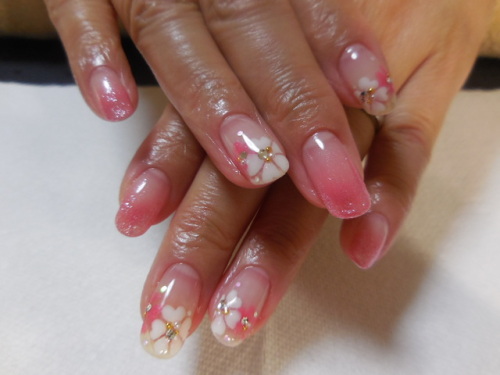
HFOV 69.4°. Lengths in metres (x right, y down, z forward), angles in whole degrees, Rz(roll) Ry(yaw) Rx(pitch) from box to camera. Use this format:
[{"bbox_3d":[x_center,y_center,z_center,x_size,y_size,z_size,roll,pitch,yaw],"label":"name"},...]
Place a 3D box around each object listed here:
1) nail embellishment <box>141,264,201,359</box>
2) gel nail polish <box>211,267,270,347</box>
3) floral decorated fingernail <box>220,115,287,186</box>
[{"bbox_3d":[-0.019,0.030,0.090,0.012,0.005,0.022,6,74,15],"label":"nail embellishment"},{"bbox_3d":[-0.001,0.031,0.094,0.011,0.005,0.021,15,77,21],"label":"gel nail polish"},{"bbox_3d":[0.001,-0.010,0.095,0.011,0.005,0.021,-29,87,-20],"label":"floral decorated fingernail"}]

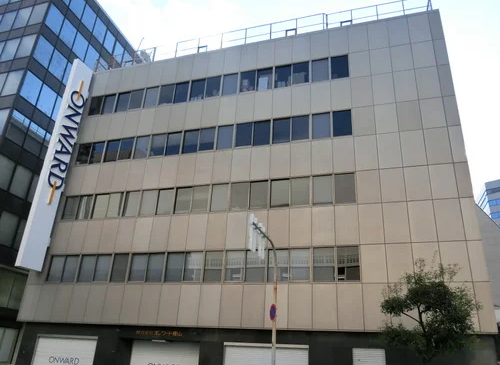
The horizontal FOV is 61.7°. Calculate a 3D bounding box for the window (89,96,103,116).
[{"bbox_3d":[-9.706,-4.729,26.233,0.879,1.417,0.100,-5,-25,18],"label":"window"}]

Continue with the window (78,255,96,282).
[{"bbox_3d":[-8.995,4.809,23.269,1.012,1.573,0.100,-5,-24,17],"label":"window"}]

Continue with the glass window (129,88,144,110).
[{"bbox_3d":[-6.862,-4.970,25.332,0.952,1.411,0.090,-5,-25,18],"label":"glass window"}]

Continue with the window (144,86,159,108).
[{"bbox_3d":[-6.284,-5.449,26.898,1.012,1.573,0.100,-5,-24,17],"label":"window"}]

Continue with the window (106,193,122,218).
[{"bbox_3d":[-7.597,1.290,23.487,0.950,1.470,0.100,-5,-25,18],"label":"window"}]

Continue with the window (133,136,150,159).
[{"bbox_3d":[-6.564,-2.138,25.517,1.012,1.573,0.100,-5,-24,17],"label":"window"}]

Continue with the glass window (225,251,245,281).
[{"bbox_3d":[-0.678,3.801,18.976,0.879,1.442,0.100,-5,-25,18],"label":"glass window"}]

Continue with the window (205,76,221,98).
[{"bbox_3d":[-2.098,-5.469,24.242,0.927,1.442,0.100,-5,-25,18],"label":"window"}]

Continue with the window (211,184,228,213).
[{"bbox_3d":[-1.492,0.738,20.915,0.900,1.449,0.100,-5,-26,18],"label":"window"}]

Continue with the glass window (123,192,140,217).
[{"bbox_3d":[-6.250,1.155,22.222,0.879,1.407,0.100,-5,-25,18],"label":"glass window"}]

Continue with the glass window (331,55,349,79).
[{"bbox_3d":[4.708,-6.065,21.946,0.894,1.432,0.100,-5,-26,18],"label":"glass window"}]

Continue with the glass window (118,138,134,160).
[{"bbox_3d":[-7.589,-2.054,25.841,1.012,1.573,0.100,-5,-24,17],"label":"glass window"}]

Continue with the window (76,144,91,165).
[{"bbox_3d":[-9.834,-1.653,24.890,0.935,1.445,0.090,-5,-25,18],"label":"window"}]

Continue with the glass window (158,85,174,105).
[{"bbox_3d":[-4.940,-5.128,24.722,0.952,1.411,0.090,-5,-25,18],"label":"glass window"}]

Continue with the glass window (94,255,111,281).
[{"bbox_3d":[-7.758,4.523,22.032,0.950,1.470,0.100,-5,-25,18],"label":"glass window"}]

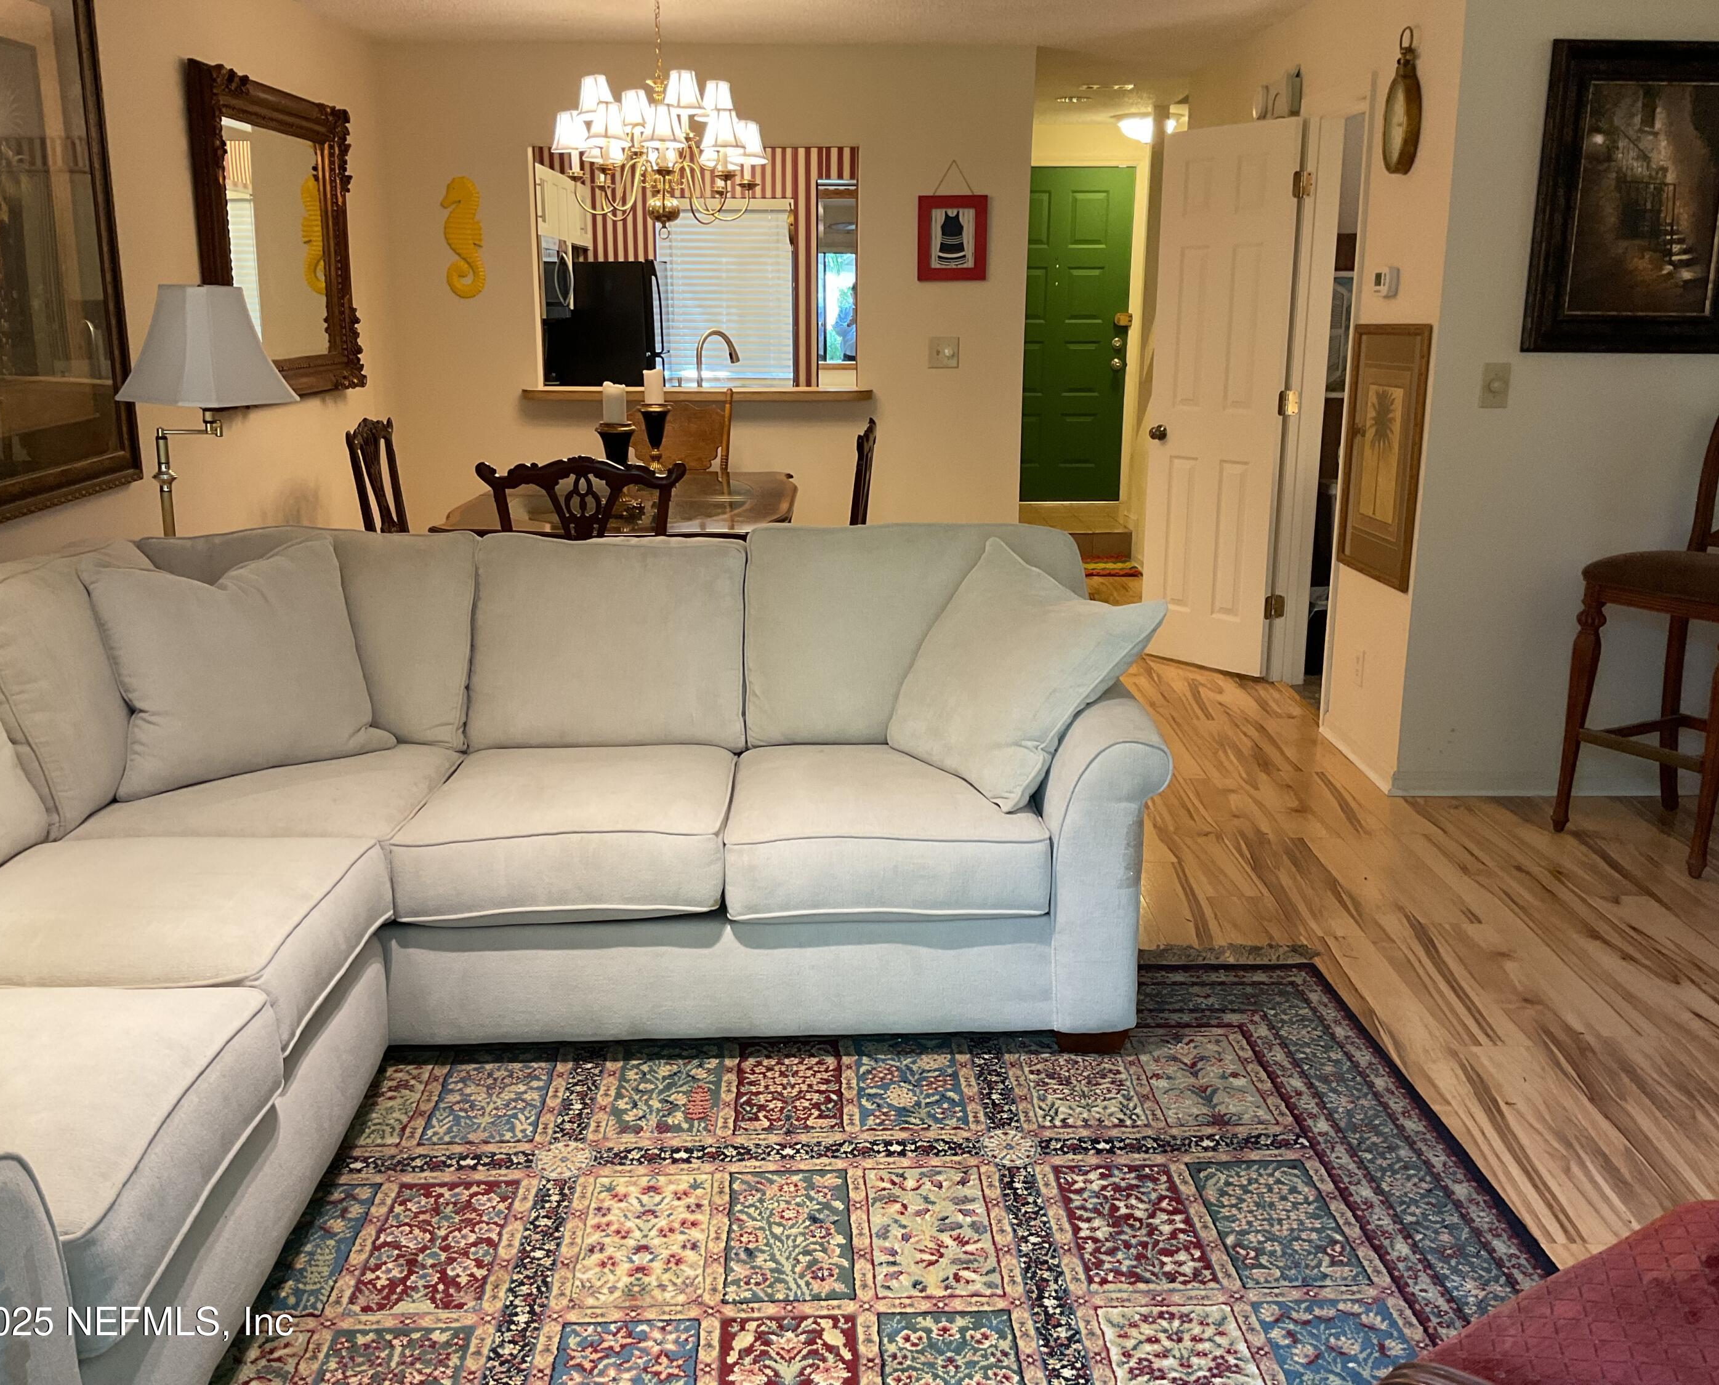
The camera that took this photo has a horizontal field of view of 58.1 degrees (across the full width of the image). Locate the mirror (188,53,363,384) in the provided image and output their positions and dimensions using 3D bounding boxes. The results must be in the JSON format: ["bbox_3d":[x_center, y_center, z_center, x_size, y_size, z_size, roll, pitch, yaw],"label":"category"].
[{"bbox_3d":[-1.907,-1.505,5.188,0.100,0.985,1.220,0,14,-1],"label":"mirror"}]

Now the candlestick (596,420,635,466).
[{"bbox_3d":[-0.770,-0.718,4.915,0.122,0.280,0.122,0,14,-1],"label":"candlestick"}]

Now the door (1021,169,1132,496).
[{"bbox_3d":[1.222,-2.207,9.647,0.914,2.030,0.050,0,14,-1],"label":"door"}]

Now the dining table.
[{"bbox_3d":[-0.763,-0.289,5.342,1.075,0.760,1.660,0,14,-1],"label":"dining table"}]

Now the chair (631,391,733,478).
[{"bbox_3d":[-0.743,-0.661,6.185,0.470,1.050,0.530,0,14,-1],"label":"chair"}]

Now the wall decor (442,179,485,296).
[{"bbox_3d":[-1.669,-1.915,6.521,0.185,0.500,0.035,0,14,-1],"label":"wall decor"}]

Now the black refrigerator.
[{"bbox_3d":[-1.548,-1.747,9.292,0.790,1.655,0.750,0,14,-1],"label":"black refrigerator"}]

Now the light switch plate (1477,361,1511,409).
[{"bbox_3d":[1.769,-0.848,4.290,0.077,0.124,0.018,0,14,-1],"label":"light switch plate"}]

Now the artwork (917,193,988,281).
[{"bbox_3d":[0.379,-1.854,6.313,0.285,0.341,0.020,0,14,-1],"label":"artwork"}]

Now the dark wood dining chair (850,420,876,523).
[{"bbox_3d":[-0.230,-0.456,5.483,0.570,1.000,0.560,1,14,2],"label":"dark wood dining chair"}]

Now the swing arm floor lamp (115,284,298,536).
[{"bbox_3d":[-1.589,-0.266,3.804,0.480,1.450,0.440,0,14,-1],"label":"swing arm floor lamp"}]

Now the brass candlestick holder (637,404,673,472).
[{"bbox_3d":[-0.753,-0.922,5.716,0.125,0.270,0.125,0,14,-1],"label":"brass candlestick holder"}]

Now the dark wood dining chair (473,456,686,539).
[{"bbox_3d":[-0.737,-0.192,4.426,0.560,1.005,0.570,0,14,-1],"label":"dark wood dining chair"}]

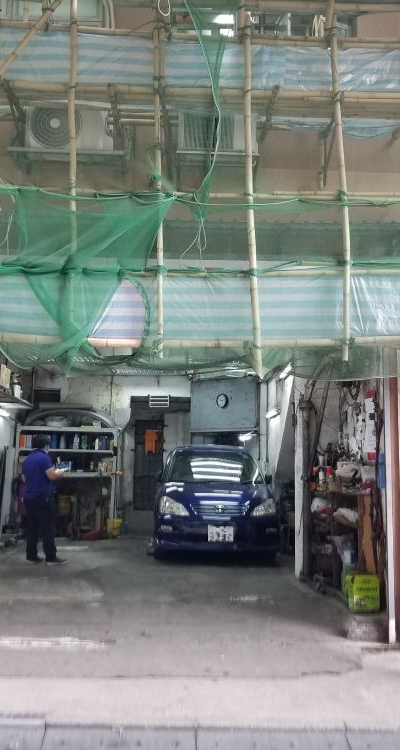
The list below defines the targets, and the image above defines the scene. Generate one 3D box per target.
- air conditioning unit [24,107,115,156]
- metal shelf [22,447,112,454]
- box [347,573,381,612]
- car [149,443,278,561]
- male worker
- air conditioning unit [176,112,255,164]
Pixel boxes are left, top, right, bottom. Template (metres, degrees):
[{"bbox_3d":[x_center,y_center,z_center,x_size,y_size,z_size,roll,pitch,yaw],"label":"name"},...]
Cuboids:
[{"bbox_3d":[-0.961,-1.825,5.629,0.660,0.460,0.270,1,-8,-2],"label":"air conditioning unit"},{"bbox_3d":[-2.373,1.337,13.300,1.660,0.070,0.420,1,-7,-3],"label":"metal shelf"},{"bbox_3d":[1.358,1.820,6.305,0.230,0.300,0.200,1,-7,-3],"label":"box"},{"bbox_3d":[0.159,1.975,12.111,1.760,1.660,4.660,1,-8,-2],"label":"car"},{"bbox_3d":[-2.104,1.647,10.207,0.500,1.710,0.520,7,-9,-41],"label":"male worker"},{"bbox_3d":[0.143,-1.996,6.158,0.660,0.420,0.320,1,-7,-3],"label":"air conditioning unit"}]

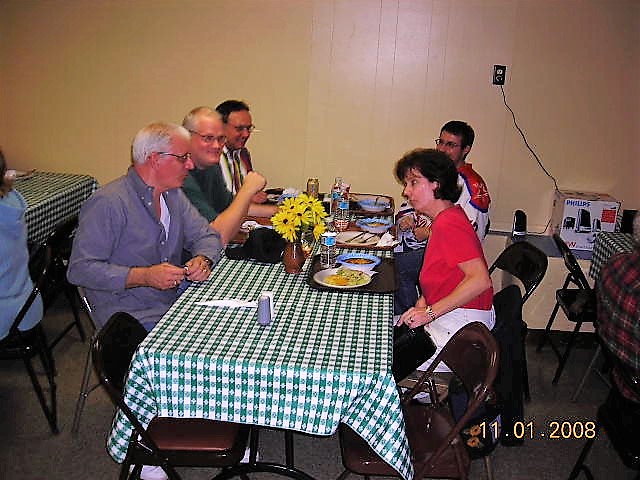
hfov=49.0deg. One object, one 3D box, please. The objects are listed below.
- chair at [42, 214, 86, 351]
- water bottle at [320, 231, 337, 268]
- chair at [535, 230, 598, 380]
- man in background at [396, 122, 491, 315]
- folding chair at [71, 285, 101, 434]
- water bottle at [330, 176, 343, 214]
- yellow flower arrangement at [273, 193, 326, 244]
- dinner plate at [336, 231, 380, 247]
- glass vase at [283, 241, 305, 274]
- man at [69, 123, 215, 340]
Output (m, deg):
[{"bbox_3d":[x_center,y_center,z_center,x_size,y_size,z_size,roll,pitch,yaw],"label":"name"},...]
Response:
[{"bbox_3d":[-1.499,0.235,3.620,0.480,0.770,0.460,4,15,5],"label":"chair"},{"bbox_3d":[0.043,0.022,2.942,0.064,0.185,0.064,4,15,5],"label":"water bottle"},{"bbox_3d":[1.450,0.356,3.761,0.500,0.775,0.460,7,15,12],"label":"chair"},{"bbox_3d":[0.522,0.061,3.578,0.740,1.320,0.530,-2,16,-17],"label":"man in background"},{"bbox_3d":[-0.737,0.432,3.023,0.480,0.770,0.460,8,16,17],"label":"folding chair"},{"bbox_3d":[0.101,-0.250,3.936,0.066,0.206,0.066,4,15,5],"label":"water bottle"},{"bbox_3d":[-0.087,-0.091,2.843,0.210,0.188,0.185,4,15,5],"label":"yellow flower arrangement"},{"bbox_3d":[0.177,-0.005,3.371,0.235,0.025,0.235,3,15,-1],"label":"dinner plate"},{"bbox_3d":[-0.104,0.058,2.881,0.090,0.145,0.090,4,15,5],"label":"glass vase"},{"bbox_3d":[-0.590,0.189,2.893,0.750,1.320,0.560,10,16,24],"label":"man"}]

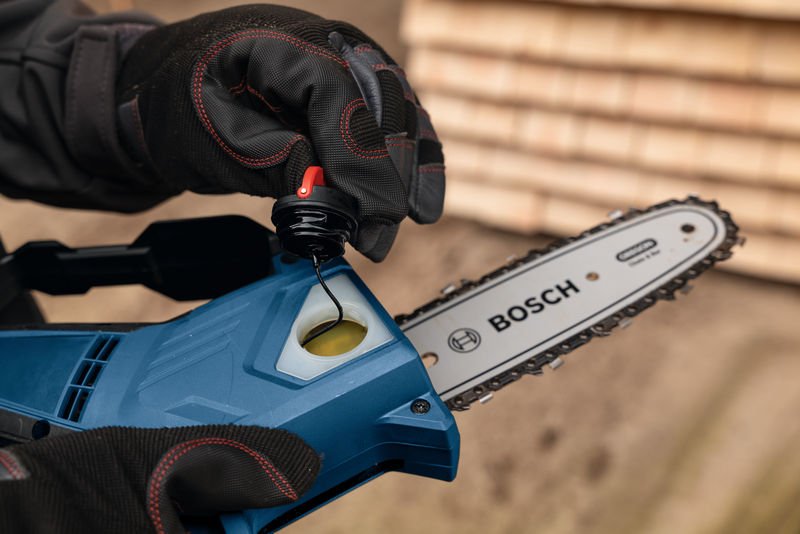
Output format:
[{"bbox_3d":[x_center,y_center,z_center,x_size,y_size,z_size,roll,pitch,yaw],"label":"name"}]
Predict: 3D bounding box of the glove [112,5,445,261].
[{"bbox_3d":[-0.052,-0.057,0.545,0.138,0.102,0.100,8,6,11],"label":"glove"}]

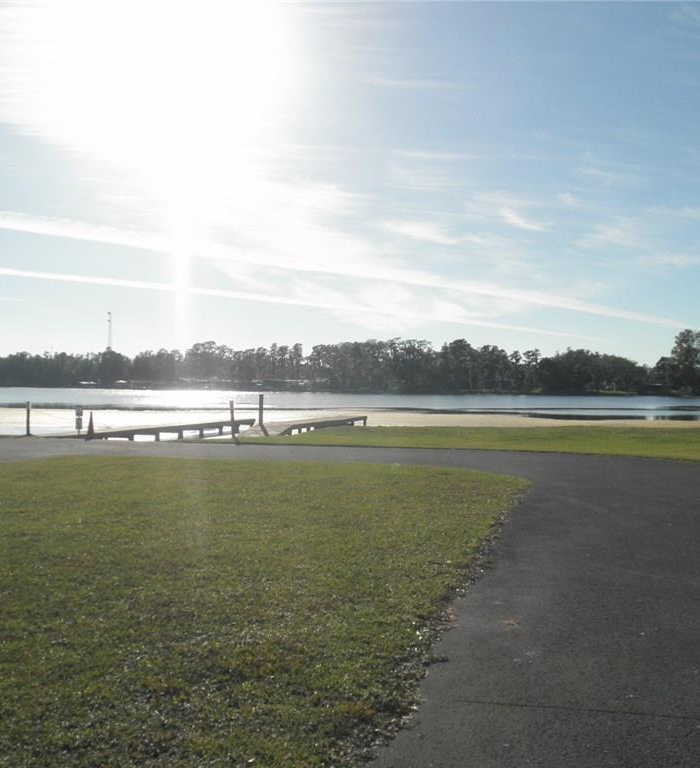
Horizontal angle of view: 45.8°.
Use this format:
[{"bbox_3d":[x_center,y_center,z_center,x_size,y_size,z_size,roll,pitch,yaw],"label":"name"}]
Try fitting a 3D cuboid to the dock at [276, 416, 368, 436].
[{"bbox_3d":[-1.500,1.750,33.000,1.800,0.600,11.300,1,0,16],"label":"dock"}]

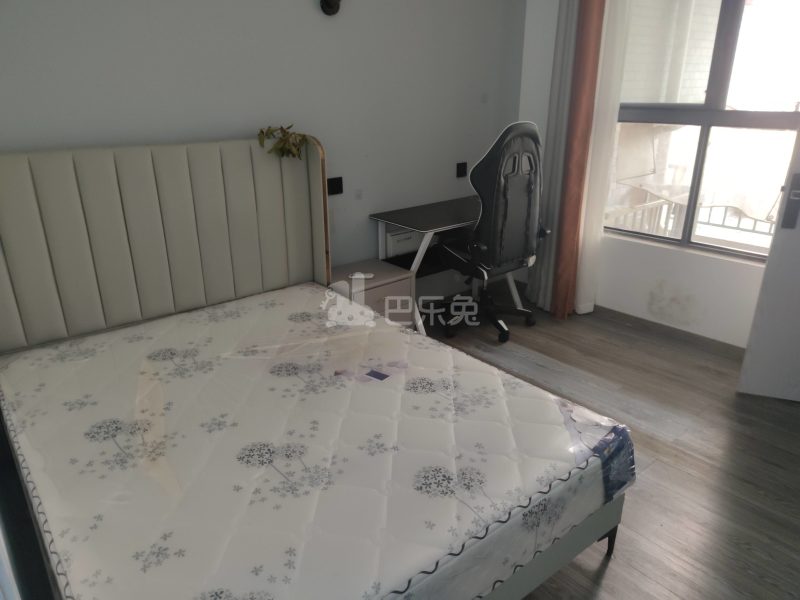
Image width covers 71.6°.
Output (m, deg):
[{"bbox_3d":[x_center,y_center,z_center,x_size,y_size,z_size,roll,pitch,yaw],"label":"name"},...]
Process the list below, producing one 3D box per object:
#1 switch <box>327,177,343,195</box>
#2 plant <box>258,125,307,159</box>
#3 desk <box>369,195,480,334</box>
[{"bbox_3d":[-0.361,-0.637,3.102,0.092,0.092,0.012,-16,25,-37],"label":"switch"},{"bbox_3d":[-0.579,-0.779,2.729,0.205,0.155,0.140,-16,25,-37],"label":"plant"},{"bbox_3d":[0.360,-0.192,3.496,0.995,0.748,0.582,-16,25,-34],"label":"desk"}]

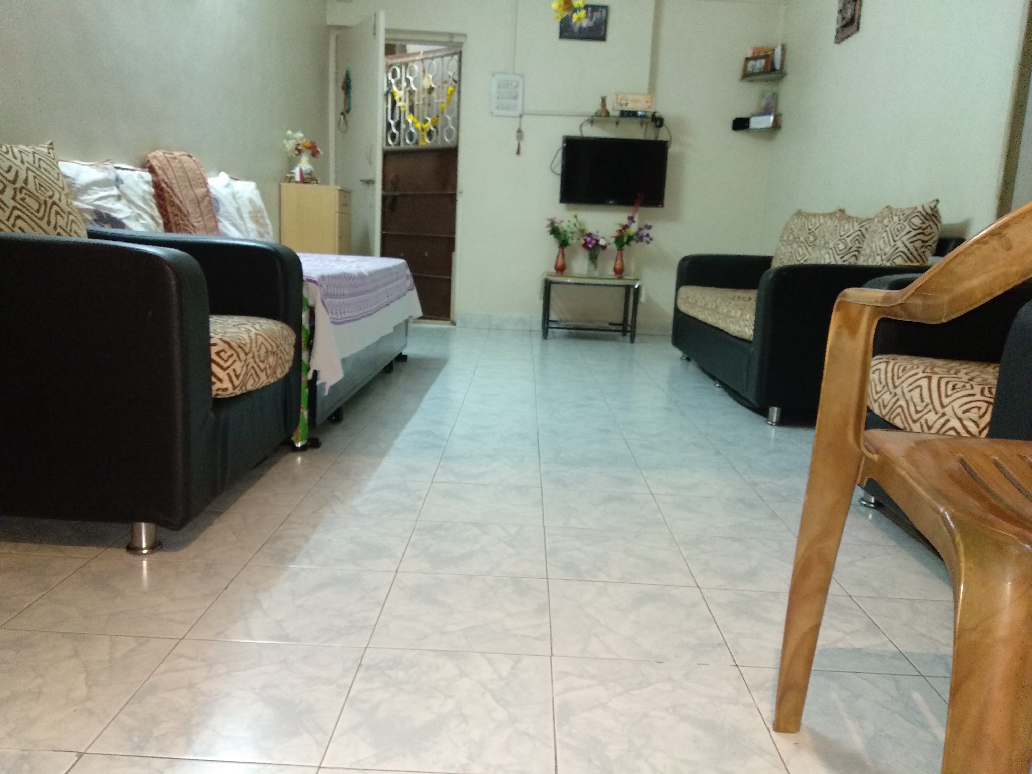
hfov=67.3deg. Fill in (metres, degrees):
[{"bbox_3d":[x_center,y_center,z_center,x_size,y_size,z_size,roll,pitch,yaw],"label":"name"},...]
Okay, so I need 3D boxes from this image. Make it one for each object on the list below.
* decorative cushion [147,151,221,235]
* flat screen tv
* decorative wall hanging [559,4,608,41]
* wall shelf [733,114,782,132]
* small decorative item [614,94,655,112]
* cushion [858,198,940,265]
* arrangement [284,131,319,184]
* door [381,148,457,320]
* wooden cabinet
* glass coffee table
[{"bbox_3d":[-1.227,-0.687,3.021,0.140,0.440,0.380,-12,6,17],"label":"decorative cushion"},{"bbox_3d":[0.695,-1.537,5.552,0.745,0.457,0.070,3,11,0],"label":"flat screen tv"},{"bbox_3d":[0.472,-2.534,5.396,0.322,0.224,0.025,3,11,0],"label":"decorative wall hanging"},{"bbox_3d":[1.702,-1.878,5.495,0.310,0.105,0.200,3,11,0],"label":"wall shelf"},{"bbox_3d":[0.829,-1.996,5.453,0.285,0.113,0.060,3,11,0],"label":"small decorative item"},{"bbox_3d":[1.570,-0.543,3.297,0.150,0.430,0.430,19,10,-3],"label":"cushion"},{"bbox_3d":[-1.255,-1.345,4.565,0.215,0.310,0.160,3,11,0],"label":"arrangement"},{"bbox_3d":[-0.785,-1.196,6.064,0.860,1.270,0.040,11,14,38],"label":"door"},{"bbox_3d":[-1.204,-0.737,4.701,0.335,0.920,0.320,3,11,0],"label":"wooden cabinet"},{"bbox_3d":[0.521,-0.565,5.546,0.660,0.425,0.460,3,11,0],"label":"glass coffee table"}]

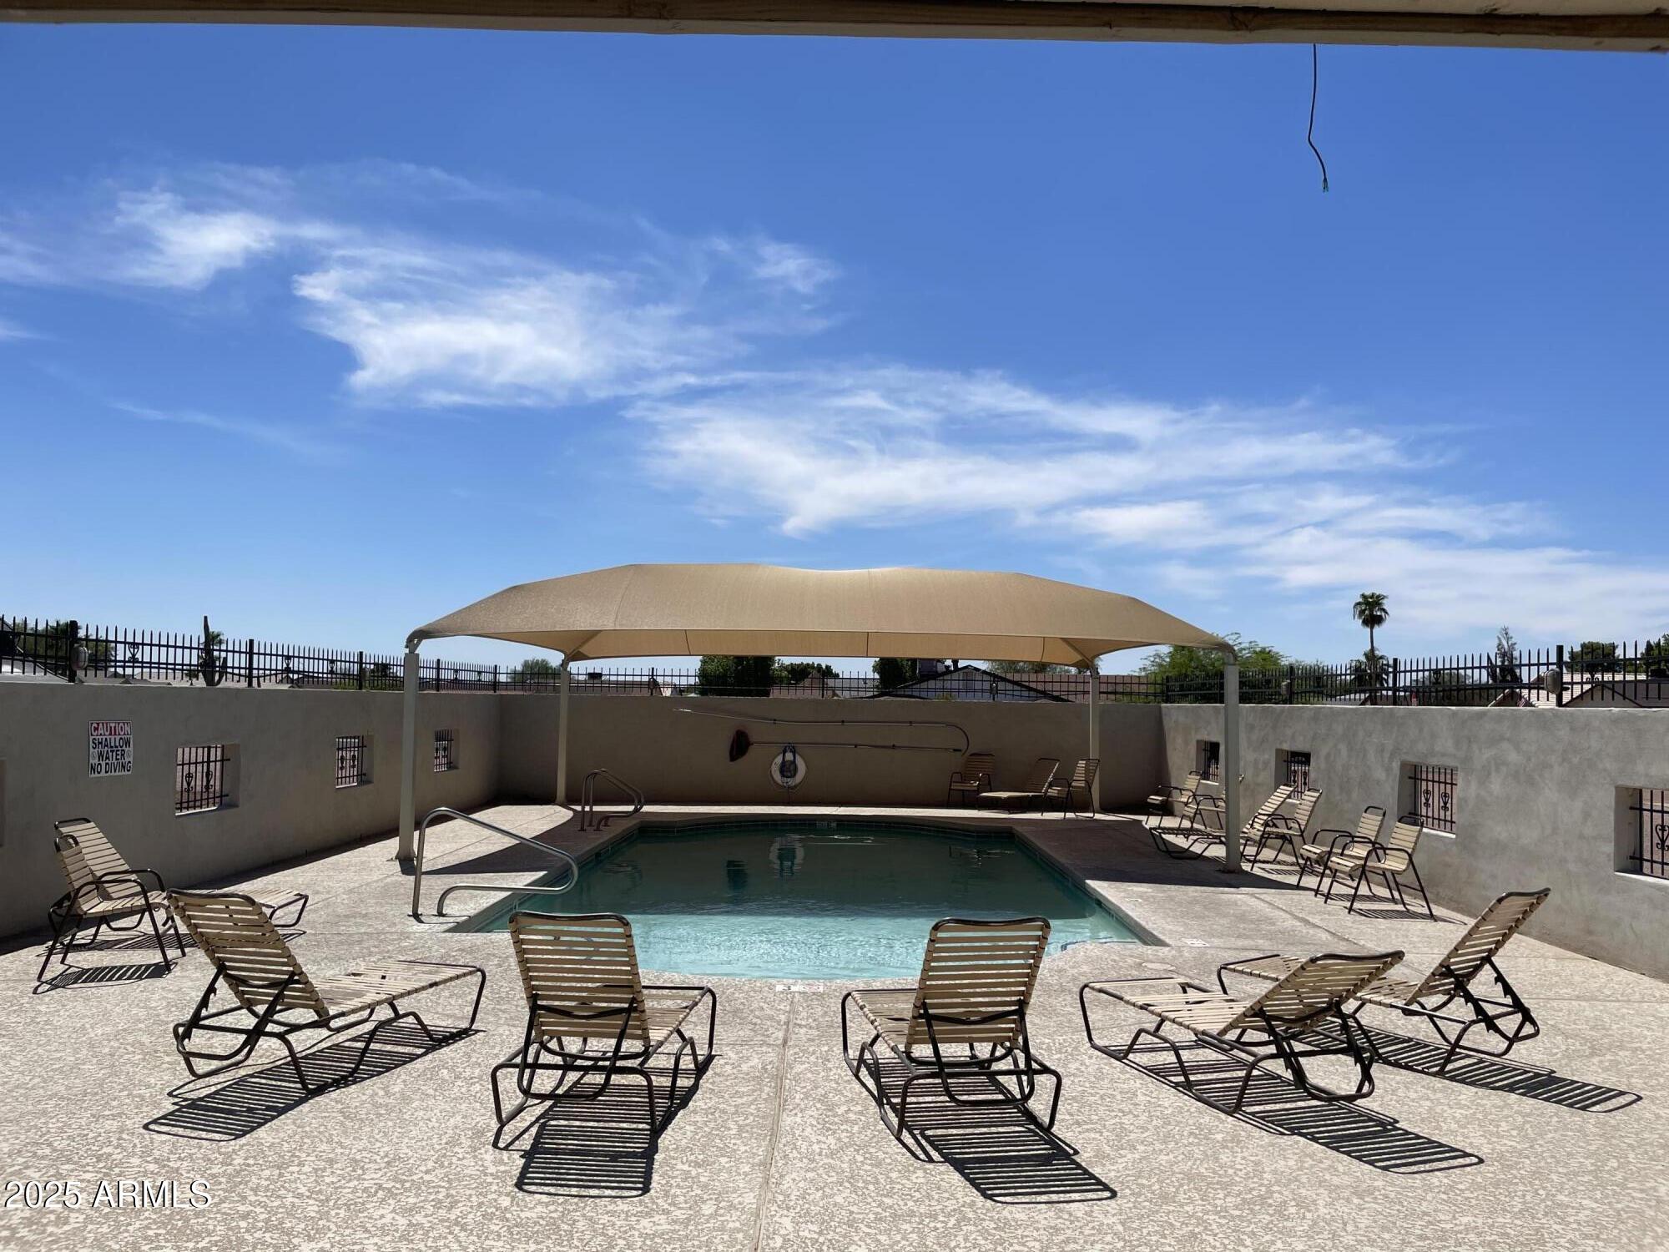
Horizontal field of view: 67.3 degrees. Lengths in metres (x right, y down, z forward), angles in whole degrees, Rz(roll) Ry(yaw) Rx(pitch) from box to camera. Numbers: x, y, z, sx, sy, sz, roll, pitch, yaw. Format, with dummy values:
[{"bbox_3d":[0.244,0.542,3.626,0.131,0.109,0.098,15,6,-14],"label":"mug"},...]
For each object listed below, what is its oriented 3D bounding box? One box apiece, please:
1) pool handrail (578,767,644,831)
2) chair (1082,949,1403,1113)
[{"bbox_3d":[-3.064,2.393,17.337,0.804,0.821,0.611,1,-4,0],"label":"pool handrail"},{"bbox_3d":[1.955,1.832,6.132,0.670,0.770,1.710,2,-4,-19],"label":"chair"}]

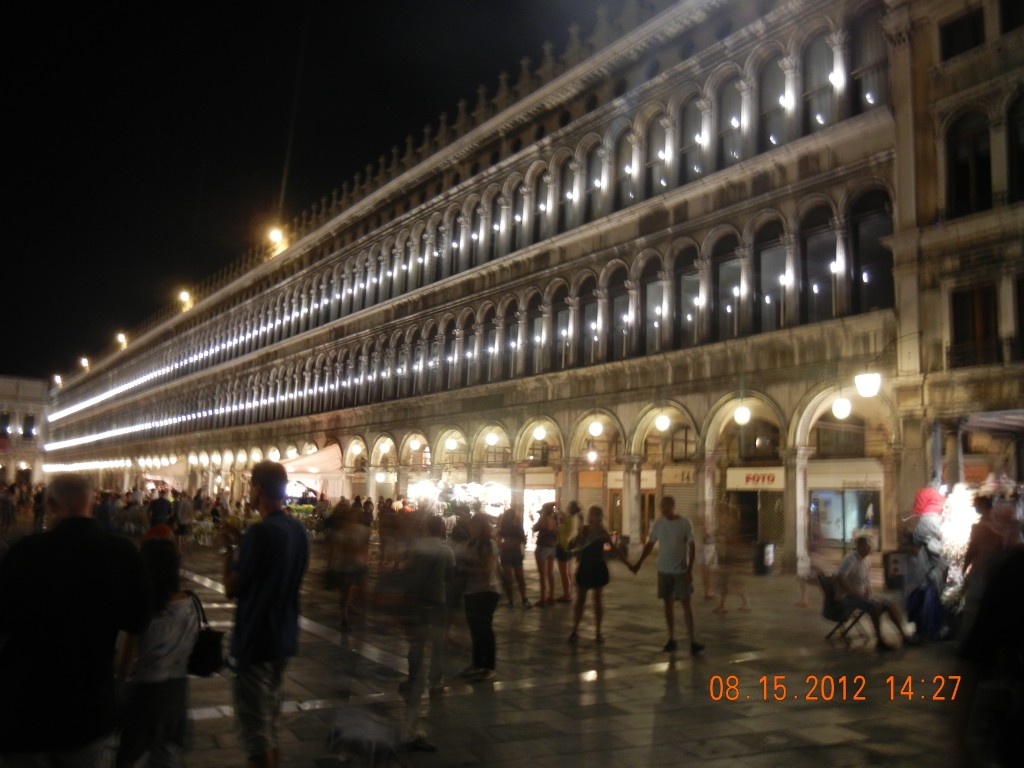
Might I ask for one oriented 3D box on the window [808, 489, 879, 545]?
[{"bbox_3d":[9.443,3.824,25.321,0.250,1.660,2.300,7,-10,-34],"label":"window"}]

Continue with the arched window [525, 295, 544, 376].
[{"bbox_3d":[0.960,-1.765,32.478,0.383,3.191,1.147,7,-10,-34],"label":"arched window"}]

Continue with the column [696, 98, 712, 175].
[{"bbox_3d":[5.613,-7.236,25.934,0.360,2.430,0.360,2,-8,0],"label":"column"}]

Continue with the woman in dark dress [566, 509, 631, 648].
[{"bbox_3d":[1.082,2.323,10.850,0.720,1.650,0.420,0,-8,16],"label":"woman in dark dress"}]

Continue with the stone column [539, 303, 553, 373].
[{"bbox_3d":[1.198,-1.612,31.691,0.383,2.627,0.383,2,-8,0],"label":"stone column"}]

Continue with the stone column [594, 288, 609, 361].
[{"bbox_3d":[2.952,-1.944,29.058,0.360,2.560,0.360,7,-10,-34],"label":"stone column"}]

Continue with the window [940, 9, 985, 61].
[{"bbox_3d":[9.943,-7.700,19.568,0.200,0.887,0.981,7,-10,-34],"label":"window"}]

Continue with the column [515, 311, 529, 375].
[{"bbox_3d":[0.347,-1.463,32.936,0.383,2.617,0.383,7,-10,-34],"label":"column"}]

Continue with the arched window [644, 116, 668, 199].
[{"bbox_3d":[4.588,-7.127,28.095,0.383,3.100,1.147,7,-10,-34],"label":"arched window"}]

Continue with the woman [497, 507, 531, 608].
[{"bbox_3d":[0.054,2.889,14.853,0.500,1.630,0.360,6,-9,-27],"label":"woman"}]

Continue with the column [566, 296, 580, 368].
[{"bbox_3d":[2.091,-1.754,30.382,0.383,2.607,0.383,2,-8,0],"label":"column"}]

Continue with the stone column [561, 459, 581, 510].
[{"bbox_3d":[2.006,4.115,29.922,0.545,3.272,0.545,8,-10,-34],"label":"stone column"}]

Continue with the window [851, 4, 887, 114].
[{"bbox_3d":[8.766,-7.867,21.598,0.250,2.800,1.060,7,-10,-34],"label":"window"}]

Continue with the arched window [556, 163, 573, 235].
[{"bbox_3d":[1.939,-6.822,32.347,0.323,2.747,1.071,8,-10,-34],"label":"arched window"}]

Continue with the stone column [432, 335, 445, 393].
[{"bbox_3d":[-3.068,-0.870,37.667,0.400,2.490,0.390,7,-10,-34],"label":"stone column"}]

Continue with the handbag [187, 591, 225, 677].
[{"bbox_3d":[-1.312,1.068,3.800,0.130,0.370,0.240,3,-8,-3],"label":"handbag"}]

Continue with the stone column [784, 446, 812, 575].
[{"bbox_3d":[6.993,3.106,21.795,0.520,3.130,0.500,7,-10,-34],"label":"stone column"}]

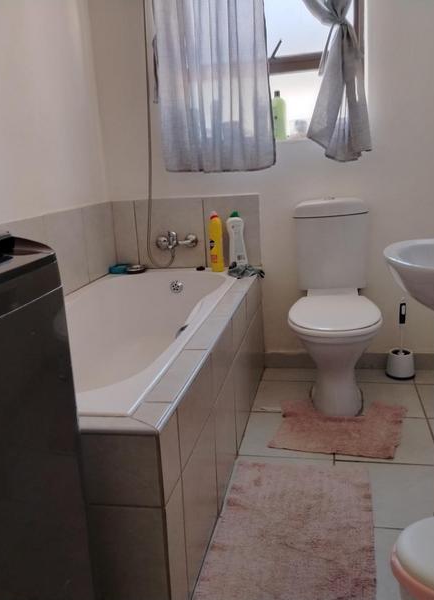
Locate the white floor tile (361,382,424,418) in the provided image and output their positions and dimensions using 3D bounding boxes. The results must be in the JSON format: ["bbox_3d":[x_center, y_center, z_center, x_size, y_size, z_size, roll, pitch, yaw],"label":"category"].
[{"bbox_3d":[0.693,0.432,2.403,0.358,0.010,0.358,0,13,12],"label":"white floor tile"}]

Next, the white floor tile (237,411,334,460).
[{"bbox_3d":[0.277,0.519,2.133,0.342,0.010,0.365,0,13,12],"label":"white floor tile"}]

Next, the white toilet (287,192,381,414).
[{"bbox_3d":[0.500,0.008,2.358,0.375,0.856,0.685,0,13,12],"label":"white toilet"}]

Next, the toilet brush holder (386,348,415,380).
[{"bbox_3d":[0.871,0.303,2.634,0.138,0.116,0.138,0,13,12],"label":"toilet brush holder"}]

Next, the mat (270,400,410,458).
[{"bbox_3d":[0.477,0.485,2.161,0.515,0.020,0.420,1,14,17],"label":"mat"}]

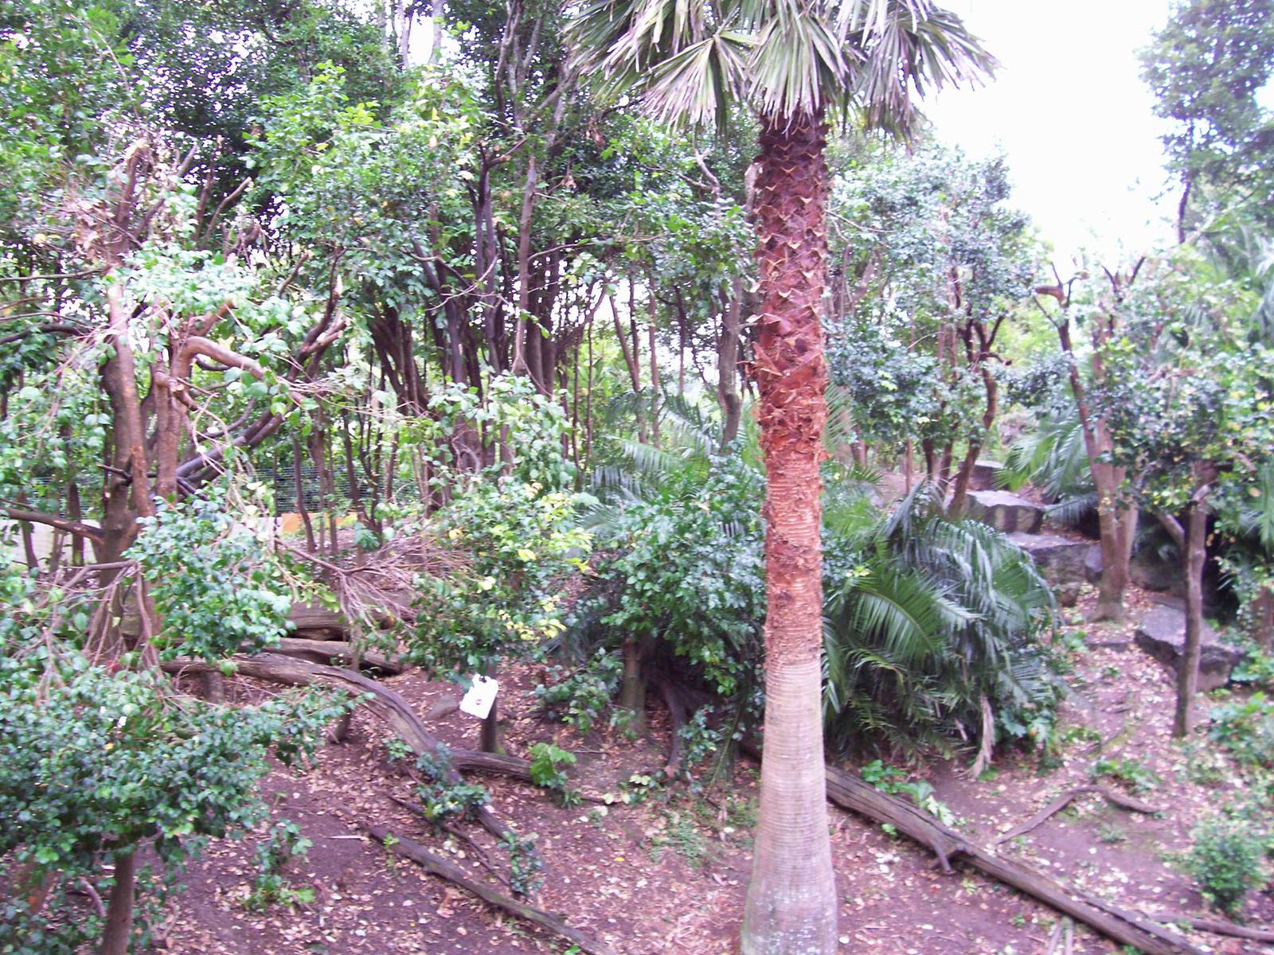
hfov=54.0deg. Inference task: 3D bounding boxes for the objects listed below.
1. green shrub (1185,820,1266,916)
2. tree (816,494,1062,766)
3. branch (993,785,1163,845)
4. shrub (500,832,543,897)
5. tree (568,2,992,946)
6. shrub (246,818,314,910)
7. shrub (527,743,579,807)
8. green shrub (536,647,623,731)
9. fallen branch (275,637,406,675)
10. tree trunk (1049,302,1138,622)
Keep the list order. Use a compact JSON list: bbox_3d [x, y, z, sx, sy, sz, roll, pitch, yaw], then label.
[{"bbox_3d":[3.205,2.119,6.806,0.440,0.500,0.420,0,4,0],"label":"green shrub"},{"bbox_3d":[2.358,1.111,9.800,2.000,2.100,1.700,0,4,0],"label":"tree"},{"bbox_3d":[2.708,2.188,8.162,1.400,0.120,0.560,-2,4,-23],"label":"branch"},{"bbox_3d":[-0.640,2.158,6.964,0.230,0.340,0.220,0,4,0],"label":"shrub"},{"bbox_3d":[0.763,-0.304,6.215,2.300,5.300,2.200,0,4,0],"label":"tree"},{"bbox_3d":[-1.956,2.122,6.858,0.370,0.470,0.350,0,4,0],"label":"shrub"},{"bbox_3d":[-0.569,2.005,8.459,0.350,0.410,0.320,0,4,0],"label":"shrub"},{"bbox_3d":[-0.475,1.728,10.127,0.720,0.630,0.580,0,4,0],"label":"green shrub"},{"bbox_3d":[-2.758,1.642,11.500,1.450,0.220,0.250,2,4,27],"label":"fallen branch"},{"bbox_3d":[4.960,-0.168,13.600,1.000,3.500,0.750,0,4,0],"label":"tree trunk"}]

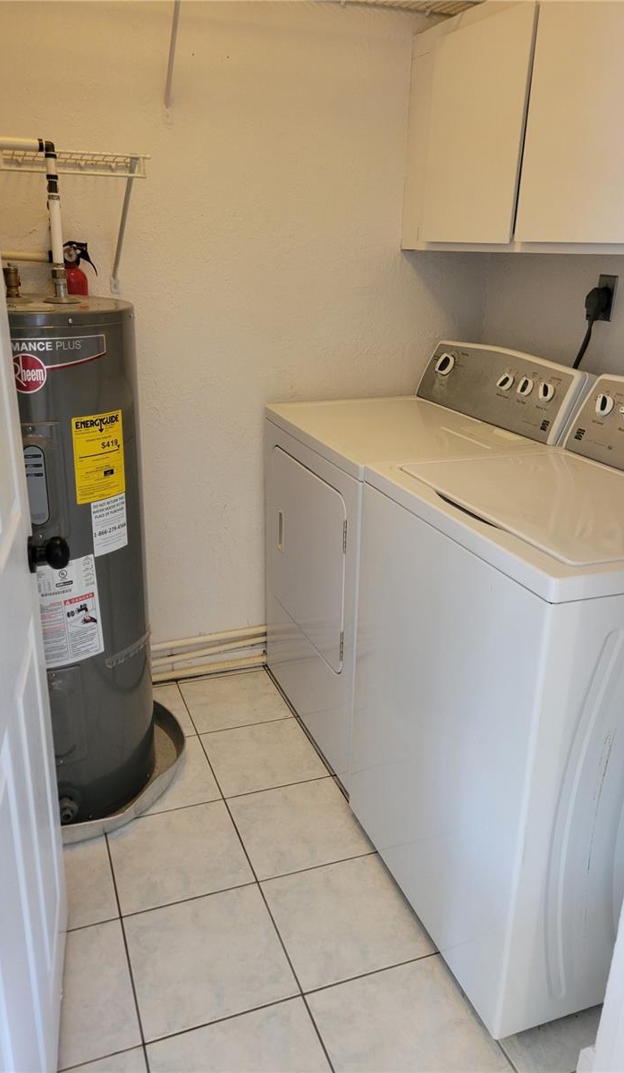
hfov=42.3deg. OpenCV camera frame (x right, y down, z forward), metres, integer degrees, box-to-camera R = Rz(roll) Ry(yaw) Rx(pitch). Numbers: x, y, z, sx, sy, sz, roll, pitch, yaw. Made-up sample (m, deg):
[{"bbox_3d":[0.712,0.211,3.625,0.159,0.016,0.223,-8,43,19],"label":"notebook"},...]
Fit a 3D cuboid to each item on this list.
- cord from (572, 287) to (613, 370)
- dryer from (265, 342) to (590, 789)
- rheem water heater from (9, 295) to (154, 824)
[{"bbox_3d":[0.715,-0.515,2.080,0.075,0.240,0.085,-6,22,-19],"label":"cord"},{"bbox_3d":[0.305,0.016,2.351,0.703,1.100,0.737,-6,22,-19],"label":"dryer"},{"bbox_3d":[-0.708,0.052,2.008,0.584,1.225,0.584,-8,22,-24],"label":"rheem water heater"}]

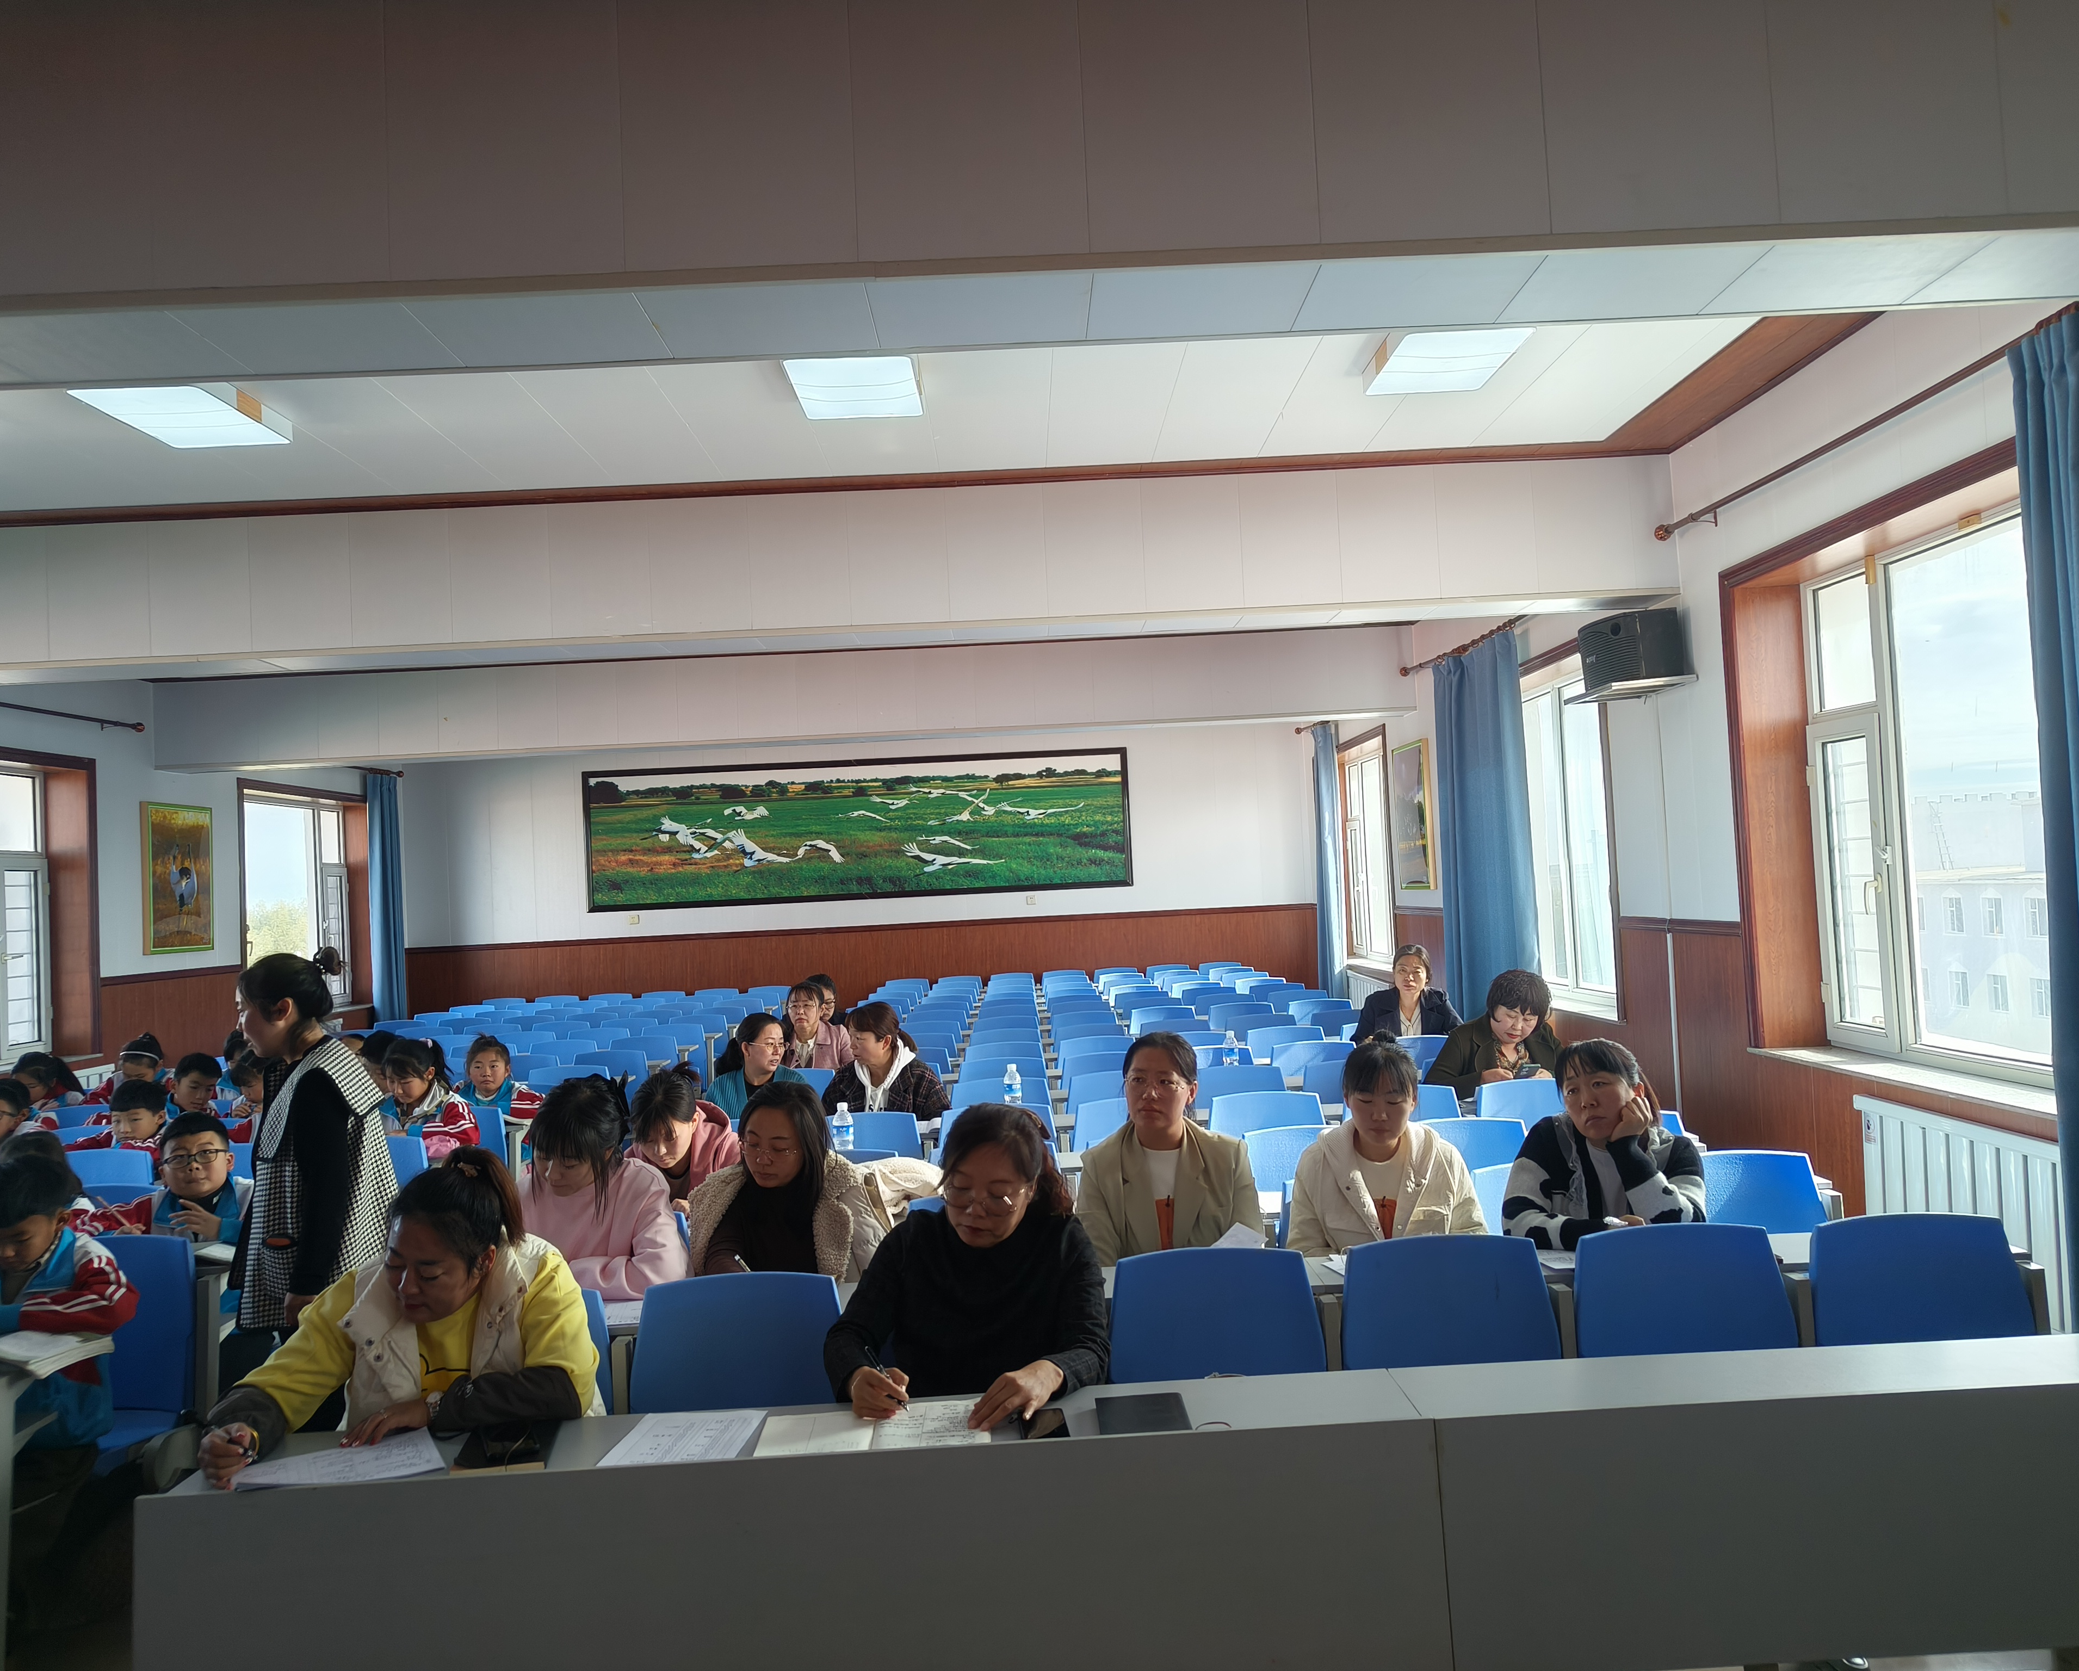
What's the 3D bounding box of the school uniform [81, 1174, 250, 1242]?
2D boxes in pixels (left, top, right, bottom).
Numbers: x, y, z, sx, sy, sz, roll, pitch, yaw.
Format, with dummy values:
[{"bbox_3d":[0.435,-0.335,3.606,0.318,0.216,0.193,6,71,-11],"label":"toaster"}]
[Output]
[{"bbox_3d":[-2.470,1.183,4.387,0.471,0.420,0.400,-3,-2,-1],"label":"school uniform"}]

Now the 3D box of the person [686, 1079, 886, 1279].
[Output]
[{"bbox_3d":[-0.621,1.222,3.880,0.520,1.220,0.780,-3,-2,-1],"label":"person"}]

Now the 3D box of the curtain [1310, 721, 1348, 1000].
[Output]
[{"bbox_3d":[2.609,0.435,13.818,0.160,2.850,1.246,-3,-2,-1],"label":"curtain"}]

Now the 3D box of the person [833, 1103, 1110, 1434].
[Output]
[{"bbox_3d":[-0.122,1.144,3.011,0.540,1.270,0.750,-3,-2,7],"label":"person"}]

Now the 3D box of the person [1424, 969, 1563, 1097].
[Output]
[{"bbox_3d":[1.911,1.175,6.418,0.560,1.230,0.750,-3,-2,-1],"label":"person"}]

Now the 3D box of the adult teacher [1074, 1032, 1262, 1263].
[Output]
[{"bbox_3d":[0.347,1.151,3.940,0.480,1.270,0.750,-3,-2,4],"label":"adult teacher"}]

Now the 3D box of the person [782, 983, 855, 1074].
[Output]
[{"bbox_3d":[-1.152,1.376,7.970,0.470,1.241,0.660,-3,-2,-1],"label":"person"}]

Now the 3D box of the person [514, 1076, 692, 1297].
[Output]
[{"bbox_3d":[-1.083,1.220,3.873,0.480,1.270,0.700,-3,-2,9],"label":"person"}]

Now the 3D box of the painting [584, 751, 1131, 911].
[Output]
[{"bbox_3d":[-1.837,-0.059,15.709,5.530,1.420,0.050,-3,-2,-1],"label":"painting"}]

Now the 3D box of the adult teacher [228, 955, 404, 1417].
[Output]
[{"bbox_3d":[-1.669,1.044,3.568,0.380,1.549,0.460,-2,-2,-11],"label":"adult teacher"}]

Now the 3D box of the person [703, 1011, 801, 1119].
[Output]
[{"bbox_3d":[-1.146,1.333,6.360,0.480,1.217,0.680,-2,-2,-13],"label":"person"}]

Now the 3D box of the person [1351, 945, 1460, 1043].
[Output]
[{"bbox_3d":[1.841,1.164,7.592,0.537,1.244,0.750,-3,-2,1],"label":"person"}]

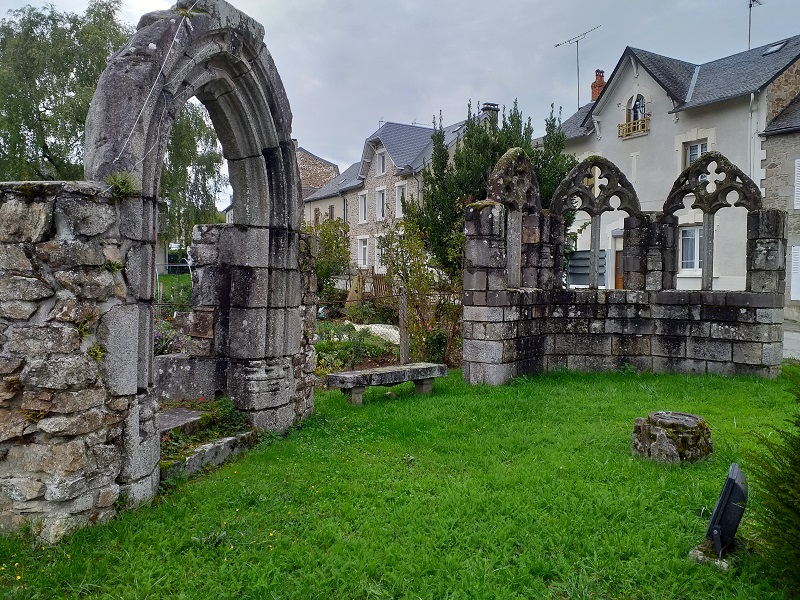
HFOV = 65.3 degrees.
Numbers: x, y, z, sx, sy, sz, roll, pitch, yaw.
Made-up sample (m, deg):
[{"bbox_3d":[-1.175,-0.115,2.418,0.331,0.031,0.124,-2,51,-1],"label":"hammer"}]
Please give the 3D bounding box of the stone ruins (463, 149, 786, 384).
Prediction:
[{"bbox_3d":[3.482,-0.563,9.972,4.867,3.642,1.727,0,2,6],"label":"stone ruins"}]

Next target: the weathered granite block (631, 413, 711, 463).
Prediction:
[{"bbox_3d":[2.488,1.233,5.743,0.667,0.330,0.628,1,2,23],"label":"weathered granite block"}]

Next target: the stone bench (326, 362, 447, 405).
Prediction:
[{"bbox_3d":[-0.132,1.126,8.331,1.711,0.405,0.393,-2,2,-41],"label":"stone bench"}]

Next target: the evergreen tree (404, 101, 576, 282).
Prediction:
[{"bbox_3d":[2.000,-1.656,13.853,3.750,5.600,3.200,0,2,8],"label":"evergreen tree"}]

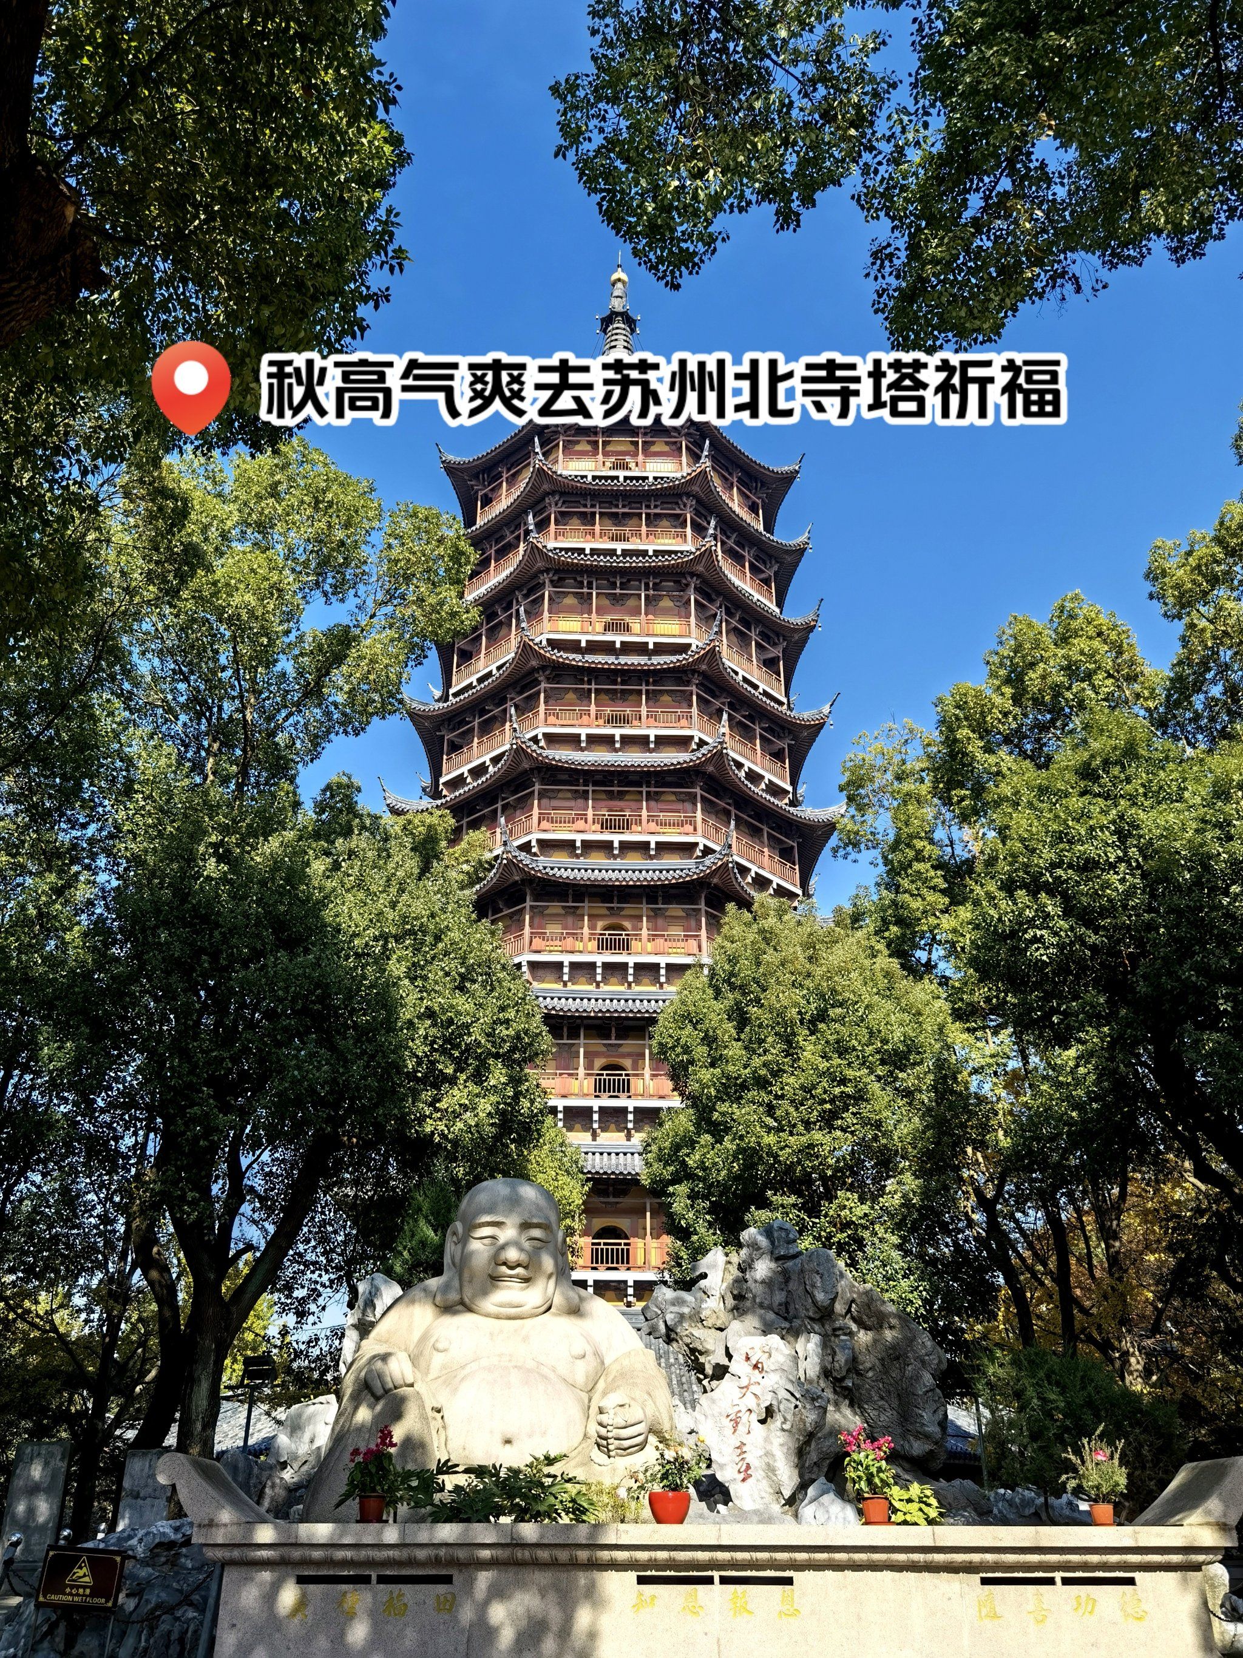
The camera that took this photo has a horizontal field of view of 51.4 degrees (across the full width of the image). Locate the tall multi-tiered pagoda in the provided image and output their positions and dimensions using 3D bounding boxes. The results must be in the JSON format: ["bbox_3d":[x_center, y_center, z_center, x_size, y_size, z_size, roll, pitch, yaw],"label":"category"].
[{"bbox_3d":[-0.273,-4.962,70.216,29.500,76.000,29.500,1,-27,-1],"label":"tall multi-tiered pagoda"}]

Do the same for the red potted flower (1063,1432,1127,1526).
[{"bbox_3d":[2.799,3.823,7.652,0.383,0.493,0.340,0,-28,0],"label":"red potted flower"}]

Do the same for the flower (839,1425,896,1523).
[{"bbox_3d":[1.453,3.814,7.657,0.337,0.514,0.320,0,-28,0],"label":"flower"}]

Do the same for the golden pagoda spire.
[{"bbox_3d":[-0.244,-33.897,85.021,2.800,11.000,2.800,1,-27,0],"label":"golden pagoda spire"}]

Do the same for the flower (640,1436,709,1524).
[{"bbox_3d":[0.314,3.839,7.643,0.406,0.457,0.360,0,-28,0],"label":"flower"}]

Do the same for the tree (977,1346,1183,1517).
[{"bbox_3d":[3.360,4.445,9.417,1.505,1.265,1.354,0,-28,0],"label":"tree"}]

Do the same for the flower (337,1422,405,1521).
[{"bbox_3d":[-1.487,3.814,7.657,0.406,0.514,0.340,0,-28,0],"label":"flower"}]

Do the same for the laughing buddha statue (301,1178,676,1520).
[{"bbox_3d":[-0.949,3.725,9.236,2.604,2.464,1.750,3,-28,-6],"label":"laughing buddha statue"}]

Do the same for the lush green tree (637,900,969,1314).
[{"bbox_3d":[3.131,6.089,20.564,5.515,11.103,5.515,0,-28,0],"label":"lush green tree"}]

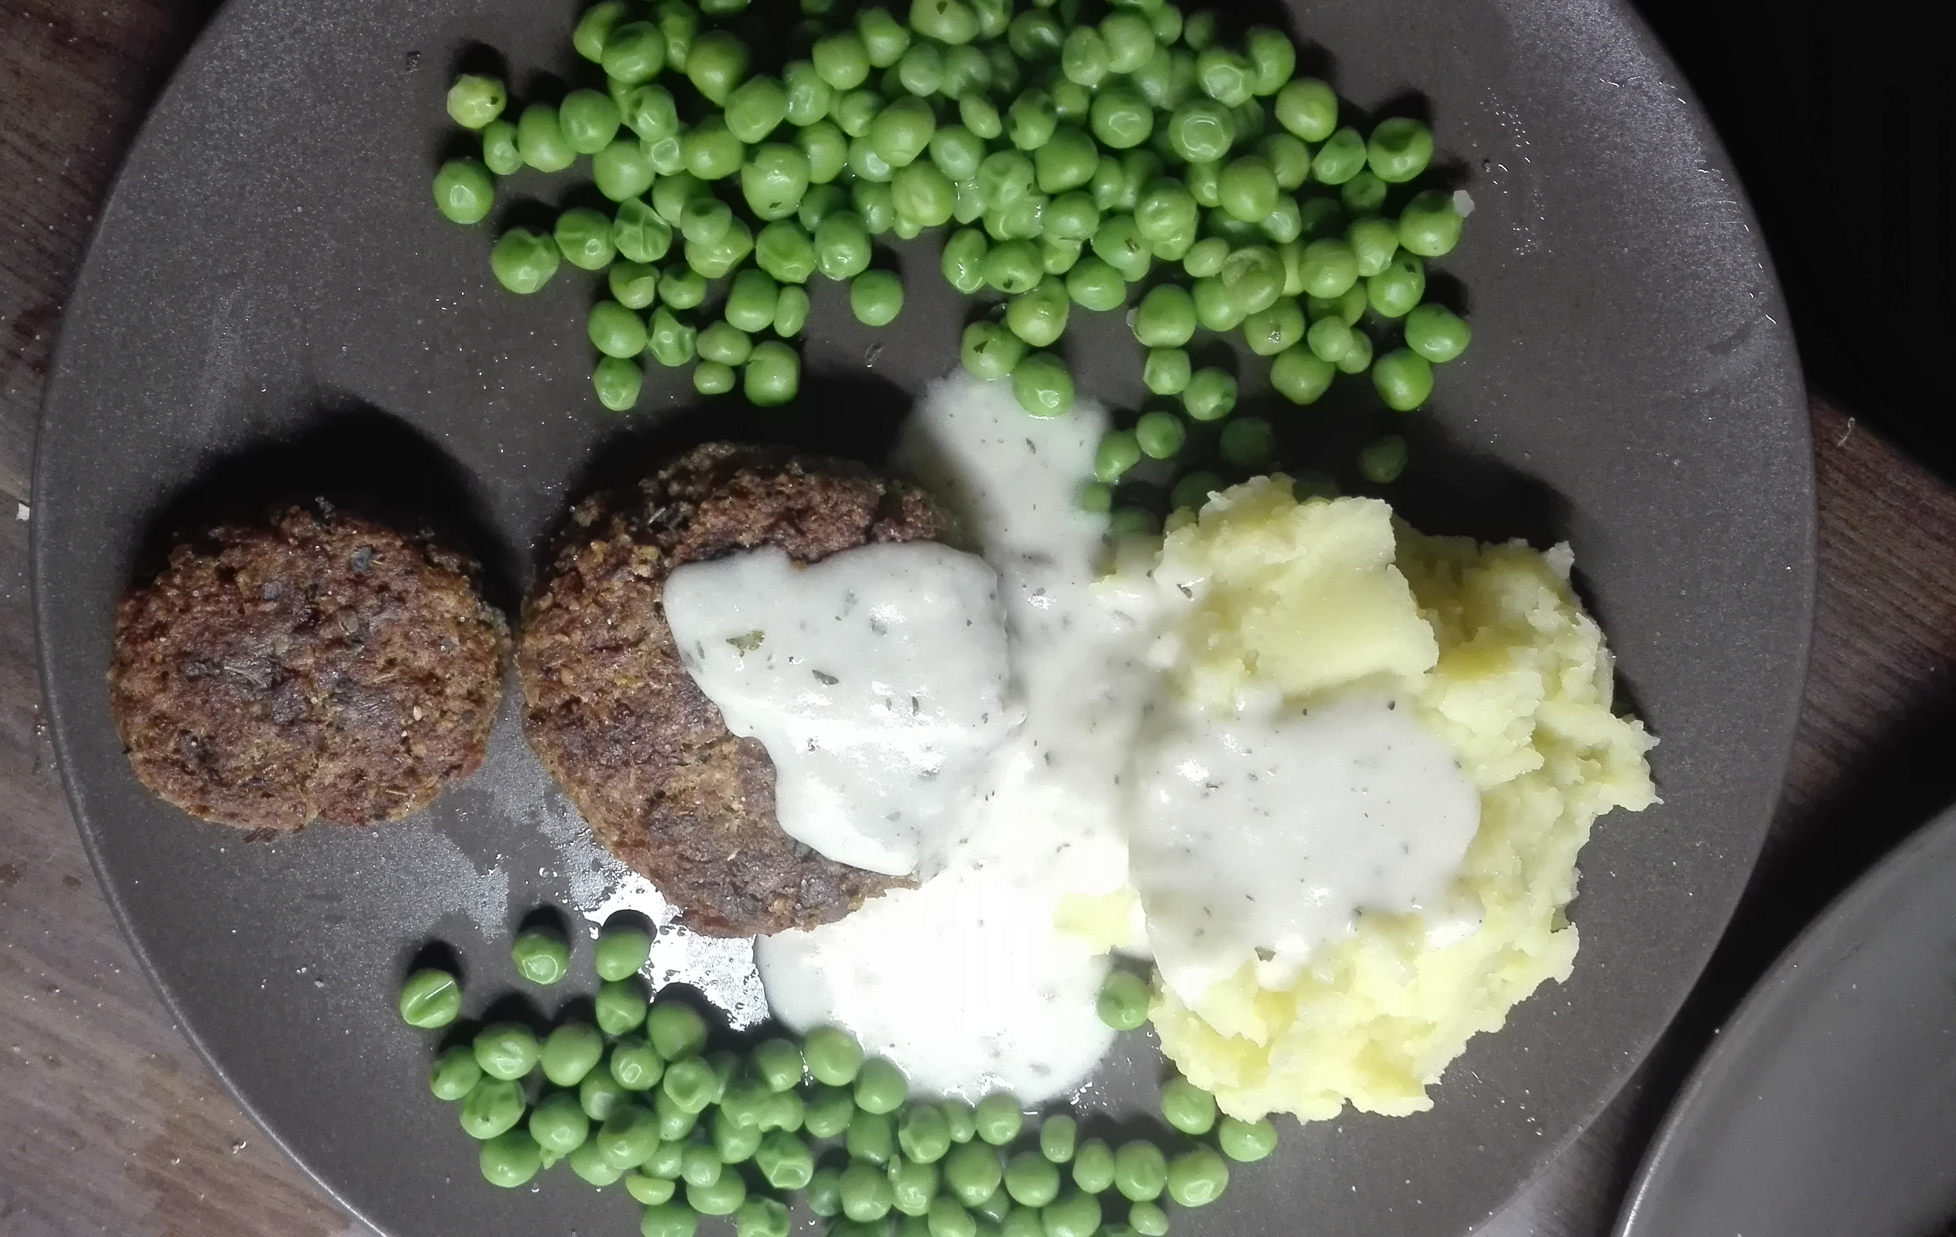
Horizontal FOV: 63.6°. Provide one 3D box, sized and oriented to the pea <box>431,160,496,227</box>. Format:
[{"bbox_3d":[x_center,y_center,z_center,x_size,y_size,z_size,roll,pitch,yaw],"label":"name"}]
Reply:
[{"bbox_3d":[-0.072,-0.060,0.222,0.009,0.009,0.009,0,101,-1],"label":"pea"}]

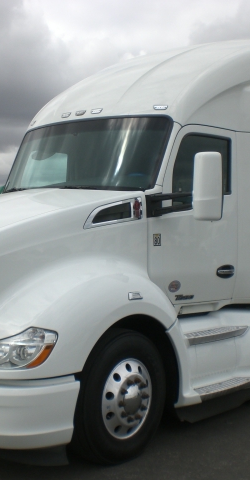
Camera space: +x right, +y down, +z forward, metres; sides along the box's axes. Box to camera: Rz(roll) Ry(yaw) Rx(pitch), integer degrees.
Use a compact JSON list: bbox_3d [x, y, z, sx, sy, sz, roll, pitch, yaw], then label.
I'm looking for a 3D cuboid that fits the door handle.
[{"bbox_3d":[0.914,0.292,6.419,0.055,0.127,0.280,1,1,42],"label":"door handle"}]

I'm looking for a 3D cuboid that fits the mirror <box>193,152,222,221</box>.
[{"bbox_3d":[0.649,-0.417,5.538,0.230,0.530,0.110,1,1,24],"label":"mirror"}]

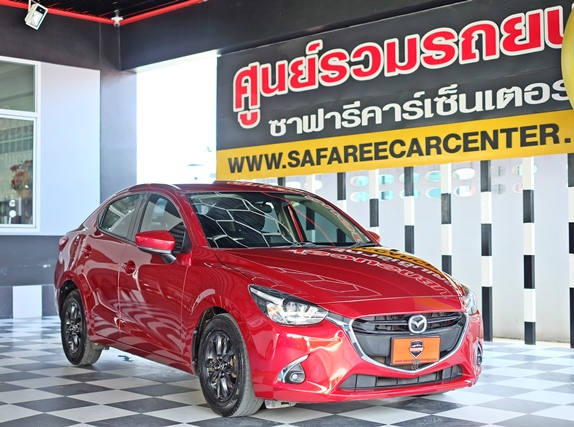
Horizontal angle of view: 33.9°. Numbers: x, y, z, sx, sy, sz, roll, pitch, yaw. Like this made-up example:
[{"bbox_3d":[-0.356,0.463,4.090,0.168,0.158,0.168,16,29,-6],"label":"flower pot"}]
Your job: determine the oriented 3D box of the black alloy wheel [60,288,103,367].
[{"bbox_3d":[-1.686,0.932,7.736,0.195,0.625,0.625,1,-2,-32],"label":"black alloy wheel"}]

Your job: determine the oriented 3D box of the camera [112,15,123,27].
[{"bbox_3d":[-2.302,-2.621,12.800,0.160,0.160,0.180,0,-1,-1],"label":"camera"}]

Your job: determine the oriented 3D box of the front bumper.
[{"bbox_3d":[0.598,0.788,5.481,1.690,0.500,0.530,1,-2,-32],"label":"front bumper"}]

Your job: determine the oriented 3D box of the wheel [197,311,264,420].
[{"bbox_3d":[-0.324,0.885,5.557,0.195,0.625,0.625,1,-2,-32],"label":"wheel"}]

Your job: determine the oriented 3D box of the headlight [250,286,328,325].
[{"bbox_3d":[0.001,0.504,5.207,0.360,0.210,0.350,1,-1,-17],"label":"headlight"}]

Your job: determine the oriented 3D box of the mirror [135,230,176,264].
[{"bbox_3d":[-0.848,0.216,6.140,0.220,0.200,0.160,1,-2,-32],"label":"mirror"}]

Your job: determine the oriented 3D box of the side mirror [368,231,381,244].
[{"bbox_3d":[0.652,0.244,7.079,0.220,0.200,0.160,1,-2,-32],"label":"side mirror"}]

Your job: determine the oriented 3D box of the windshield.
[{"bbox_3d":[-0.047,0.056,6.533,1.360,0.180,0.940,1,27,-32],"label":"windshield"}]

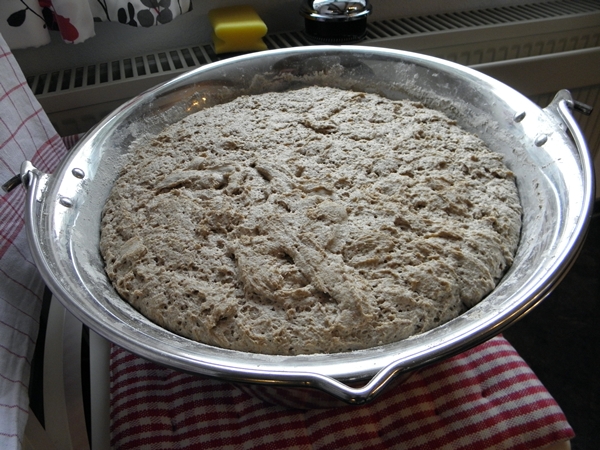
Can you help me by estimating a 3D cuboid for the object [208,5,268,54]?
[{"bbox_3d":[-0.090,-0.280,0.702,0.072,0.046,0.089,-11,41,-10],"label":"object"}]

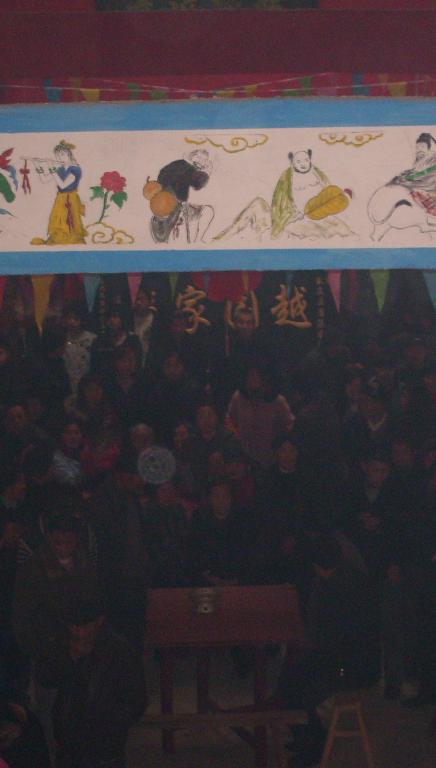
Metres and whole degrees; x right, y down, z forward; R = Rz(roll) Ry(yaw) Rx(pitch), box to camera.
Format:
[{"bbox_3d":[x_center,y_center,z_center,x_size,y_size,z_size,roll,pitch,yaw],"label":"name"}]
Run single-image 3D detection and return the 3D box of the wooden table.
[{"bbox_3d":[0.041,1.796,11.406,0.950,0.790,0.940,-1,14,-1],"label":"wooden table"}]

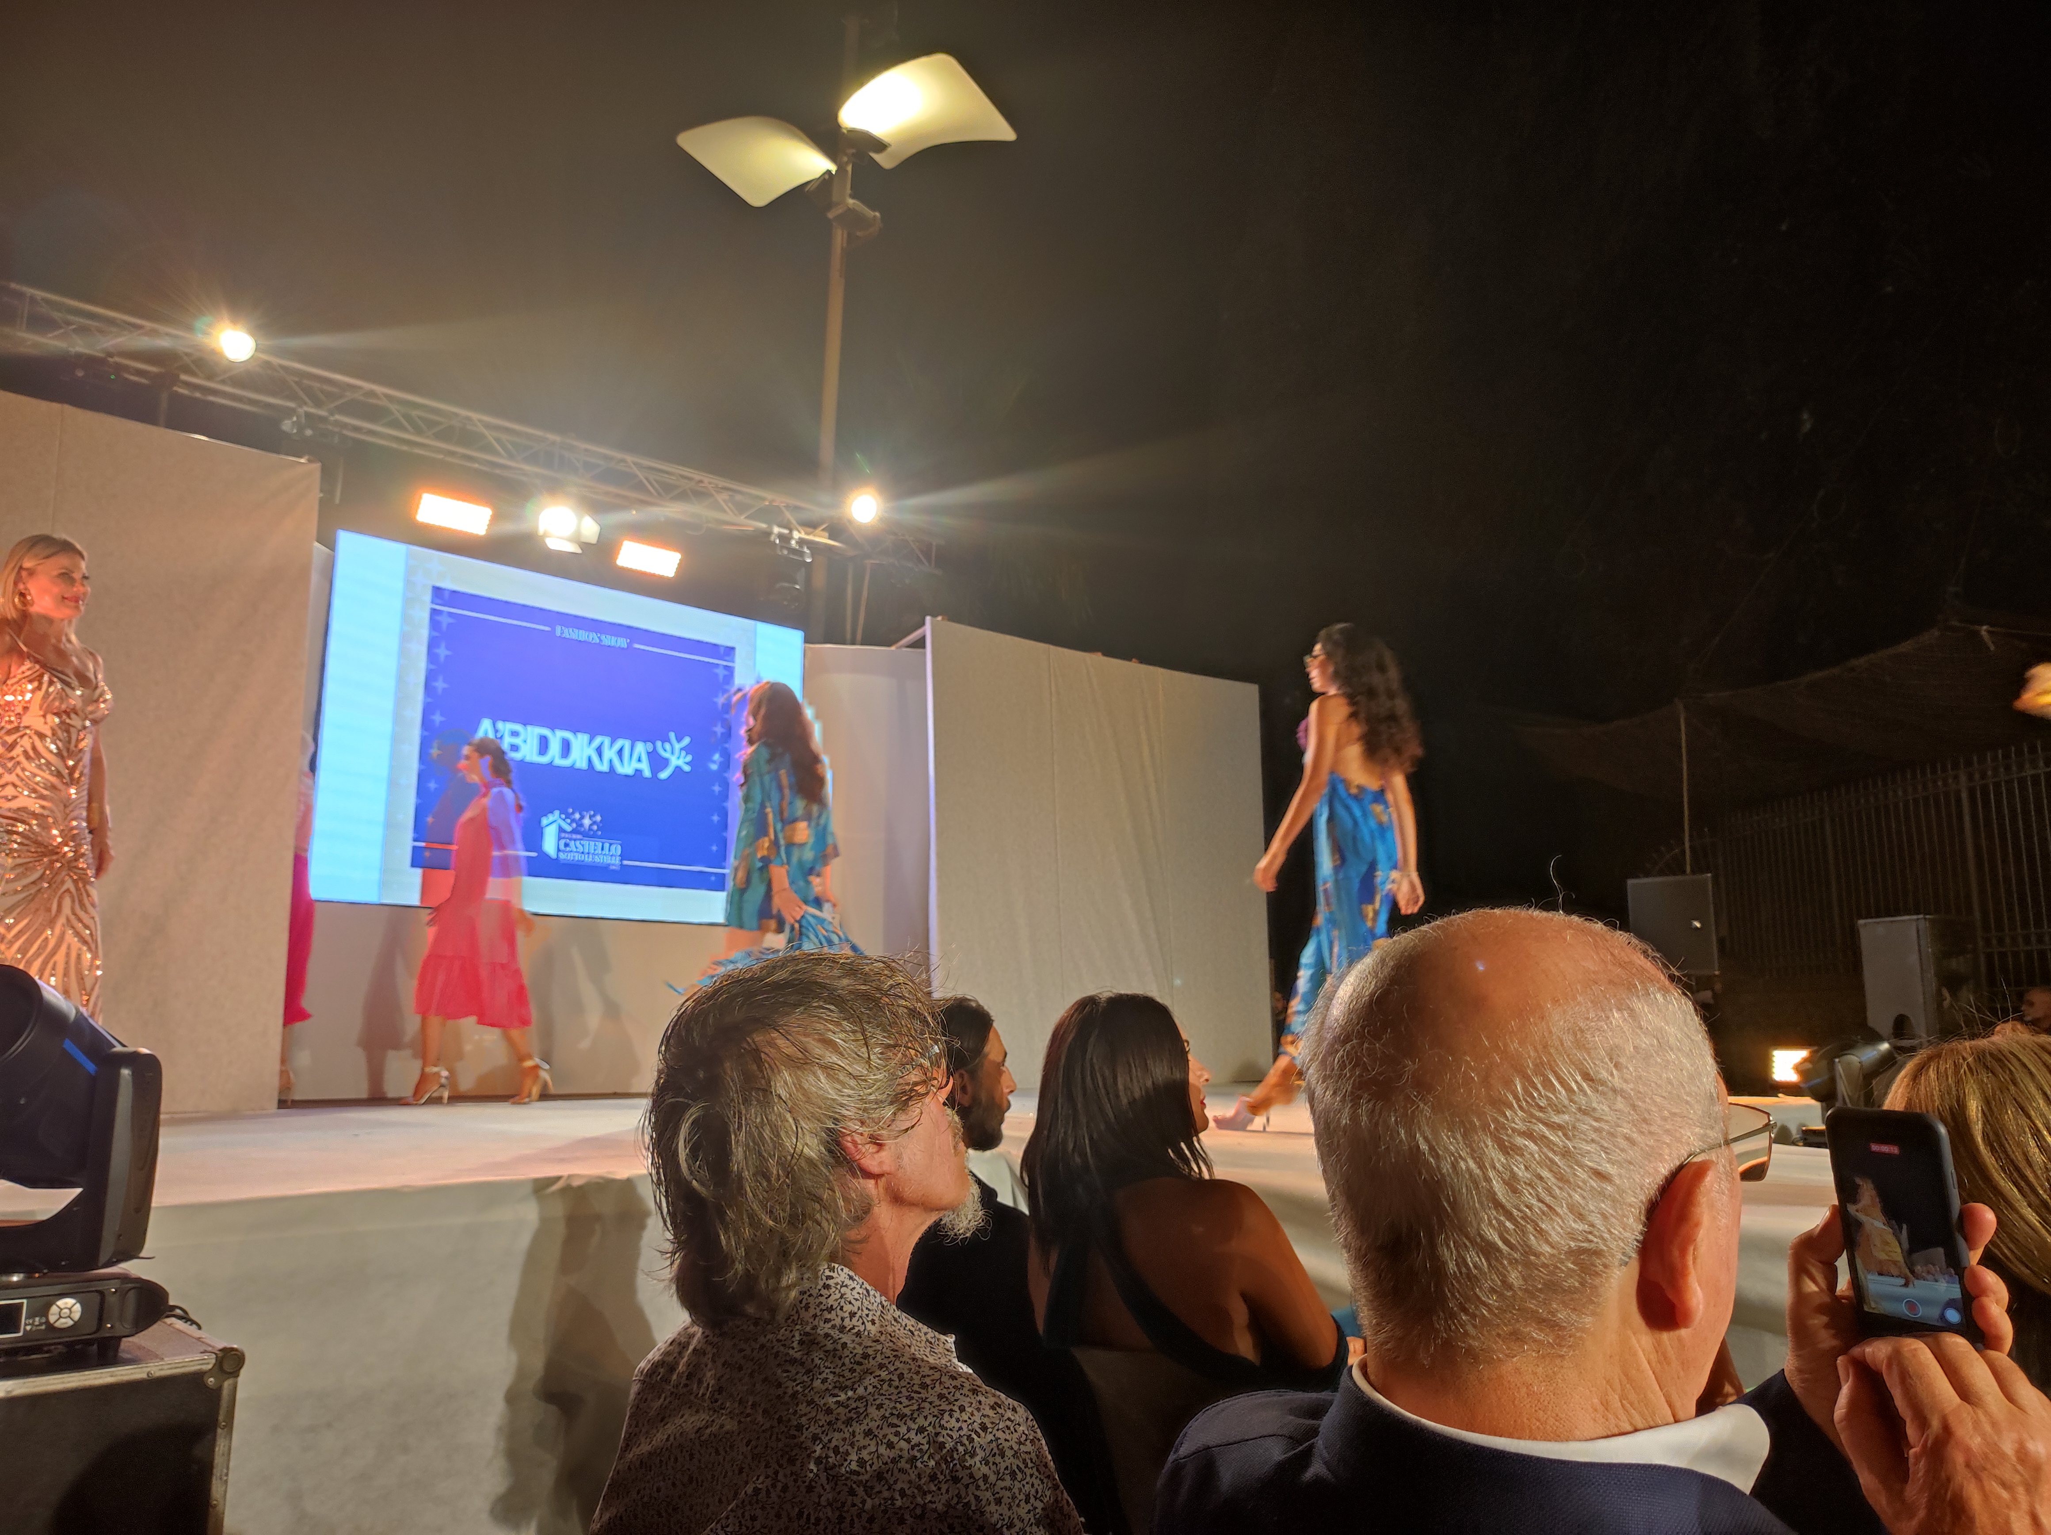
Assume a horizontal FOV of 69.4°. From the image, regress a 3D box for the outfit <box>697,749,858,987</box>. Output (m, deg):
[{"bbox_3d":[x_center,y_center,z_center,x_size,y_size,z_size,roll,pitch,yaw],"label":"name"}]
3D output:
[{"bbox_3d":[-1.002,0.467,5.957,0.680,1.140,0.600,-9,-13,42],"label":"outfit"}]

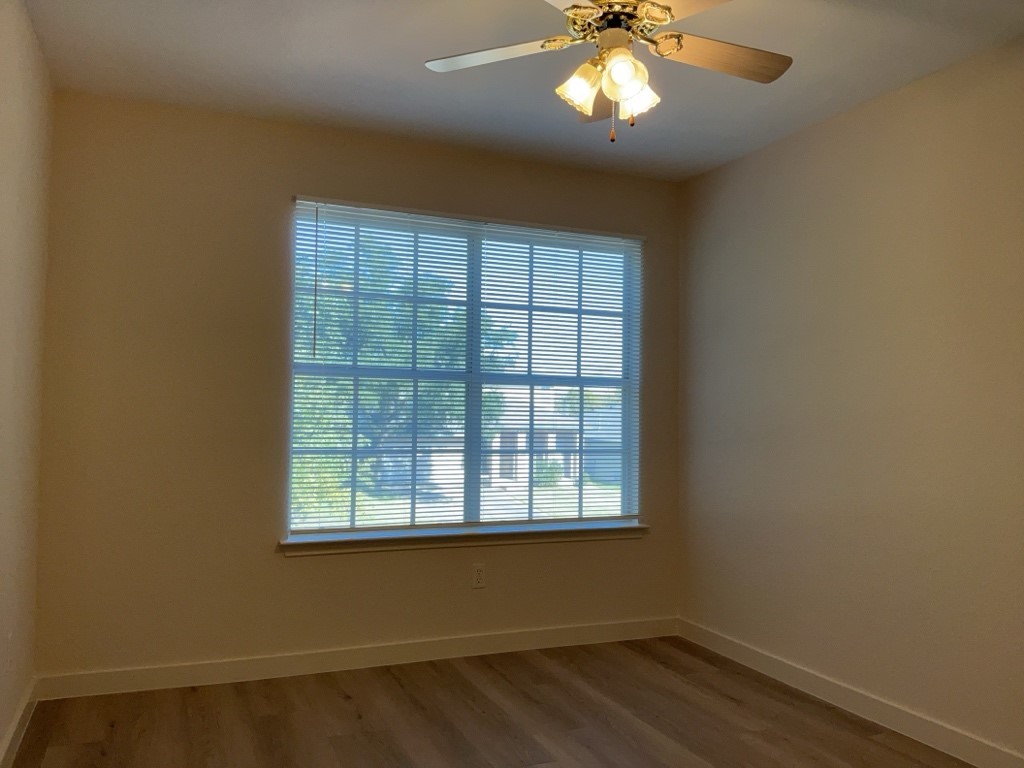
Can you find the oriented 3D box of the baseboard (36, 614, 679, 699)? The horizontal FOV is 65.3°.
[{"bbox_3d":[-0.491,1.253,3.718,3.010,0.090,0.016,2,-3,-22],"label":"baseboard"}]

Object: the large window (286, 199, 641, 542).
[{"bbox_3d":[-0.152,-0.056,3.901,1.800,1.493,0.050,2,-3,-22],"label":"large window"}]

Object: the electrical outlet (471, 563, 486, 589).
[{"bbox_3d":[-0.157,0.931,3.871,0.070,0.114,0.009,2,-3,-22],"label":"electrical outlet"}]

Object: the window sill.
[{"bbox_3d":[-0.168,0.759,3.895,1.873,0.067,0.100,2,-3,-22],"label":"window sill"}]

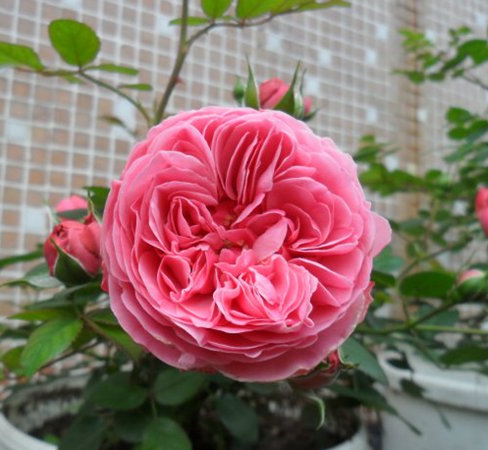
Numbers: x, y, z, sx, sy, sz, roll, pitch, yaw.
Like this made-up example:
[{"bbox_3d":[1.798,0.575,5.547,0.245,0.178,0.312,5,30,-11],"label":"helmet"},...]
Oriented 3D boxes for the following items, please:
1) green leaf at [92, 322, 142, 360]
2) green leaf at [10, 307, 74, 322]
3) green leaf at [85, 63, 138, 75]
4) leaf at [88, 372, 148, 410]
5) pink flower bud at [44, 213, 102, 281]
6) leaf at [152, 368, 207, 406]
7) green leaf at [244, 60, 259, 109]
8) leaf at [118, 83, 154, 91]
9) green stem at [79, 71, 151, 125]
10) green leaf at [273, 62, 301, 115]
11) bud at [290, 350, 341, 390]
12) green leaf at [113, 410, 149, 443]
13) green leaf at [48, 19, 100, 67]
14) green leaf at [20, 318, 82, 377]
[{"bbox_3d":[-0.070,0.064,0.260,0.038,0.020,0.007,20,-40,17],"label":"green leaf"},{"bbox_3d":[-0.114,0.051,0.265,0.036,0.004,0.018,-2,18,-6],"label":"green leaf"},{"bbox_3d":[-0.088,-0.104,0.310,0.036,0.006,0.020,2,-12,-4],"label":"green leaf"},{"bbox_3d":[-0.086,0.114,0.320,0.042,0.030,0.008,-5,-42,-6],"label":"leaf"},{"bbox_3d":[-0.093,0.012,0.258,0.030,0.034,0.030,-16,18,0],"label":"pink flower bud"},{"bbox_3d":[-0.052,0.130,0.375,0.046,0.031,0.006,-21,-32,-21],"label":"leaf"},{"bbox_3d":[0.004,-0.080,0.265,0.009,0.029,0.007,-8,-6,6],"label":"green leaf"},{"bbox_3d":[-0.066,-0.084,0.285,0.022,0.004,0.013,1,9,6],"label":"leaf"},{"bbox_3d":[-0.078,-0.079,0.285,0.058,0.008,0.007,37,6,12],"label":"green stem"},{"bbox_3d":[0.024,-0.077,0.265,0.014,0.031,0.007,21,-6,-11],"label":"green leaf"},{"bbox_3d":[0.036,0.070,0.235,0.024,0.025,0.024,21,25,-30],"label":"bud"},{"bbox_3d":[-0.092,0.167,0.385,0.028,0.036,0.006,26,-36,21],"label":"green leaf"},{"bbox_3d":[-0.107,-0.115,0.295,0.033,0.035,0.006,-6,-23,-3],"label":"green leaf"},{"bbox_3d":[-0.106,0.068,0.260,0.022,0.043,0.006,29,-20,38],"label":"green leaf"}]

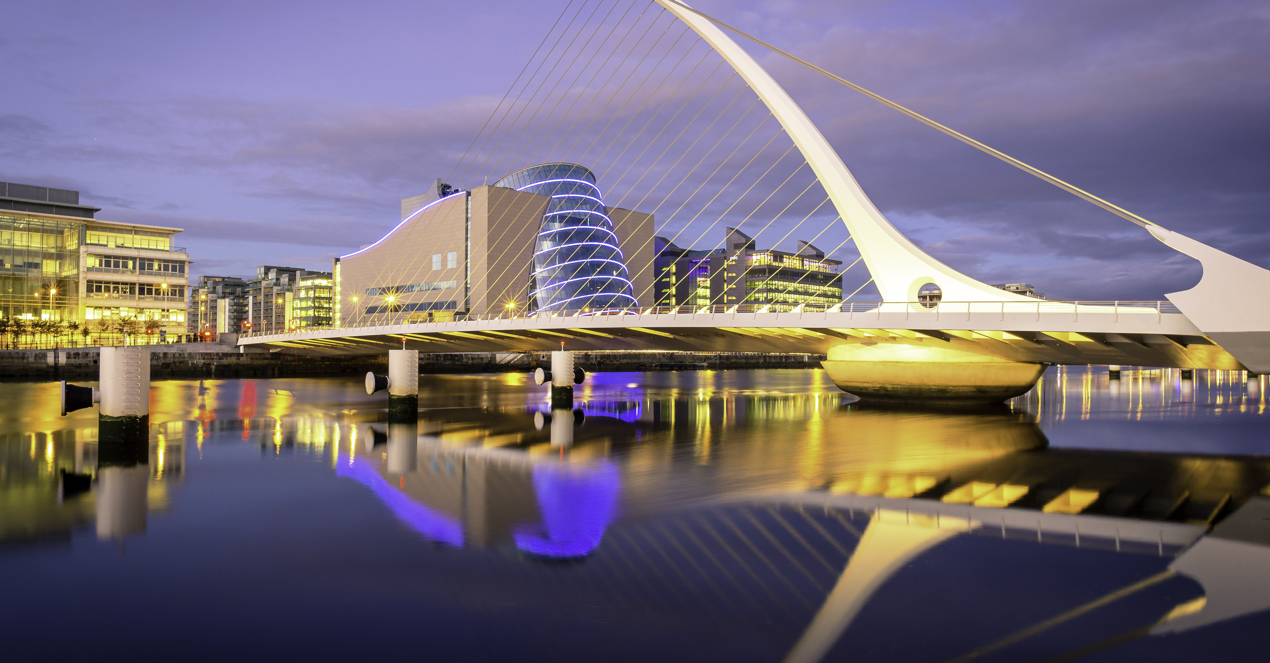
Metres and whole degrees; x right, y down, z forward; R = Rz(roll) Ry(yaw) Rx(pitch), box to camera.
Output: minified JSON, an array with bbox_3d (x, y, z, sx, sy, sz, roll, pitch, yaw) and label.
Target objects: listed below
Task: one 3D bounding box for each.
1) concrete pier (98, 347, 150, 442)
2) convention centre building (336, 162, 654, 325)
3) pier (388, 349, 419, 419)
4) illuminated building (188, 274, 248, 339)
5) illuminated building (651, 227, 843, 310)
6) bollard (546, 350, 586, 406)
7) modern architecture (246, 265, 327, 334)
[{"bbox_3d":[-18.776,2.326,28.500,1.540,3.500,1.540,0,-2,0],"label":"concrete pier"},{"bbox_3d":[-42.054,-20.786,230.942,63.000,54.000,77.000,2,-3,-44],"label":"convention centre building"},{"bbox_3d":[-13.016,2.819,43.600,1.550,3.600,1.550,0,-2,0],"label":"pier"},{"bbox_3d":[-185.500,-7.084,351.926,20.000,34.600,42.000,2,-3,-43],"label":"illuminated building"},{"bbox_3d":[37.737,-13.294,283.598,44.000,42.500,59.000,2,-3,-44],"label":"illuminated building"},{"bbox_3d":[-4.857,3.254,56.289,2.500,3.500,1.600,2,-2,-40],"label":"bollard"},{"bbox_3d":[-135.500,-8.804,308.959,20.000,35.200,50.000,2,-3,-43],"label":"modern architecture"}]

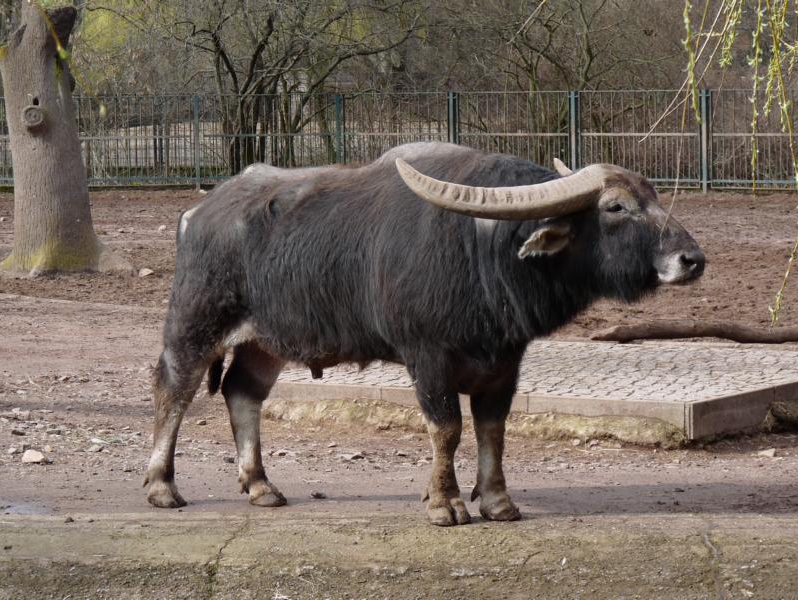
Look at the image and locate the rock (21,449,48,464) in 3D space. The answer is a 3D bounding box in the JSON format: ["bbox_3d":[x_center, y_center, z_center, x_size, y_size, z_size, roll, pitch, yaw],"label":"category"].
[{"bbox_3d":[-1.856,0.789,15.813,0.130,0.070,0.100,0,3,0],"label":"rock"}]

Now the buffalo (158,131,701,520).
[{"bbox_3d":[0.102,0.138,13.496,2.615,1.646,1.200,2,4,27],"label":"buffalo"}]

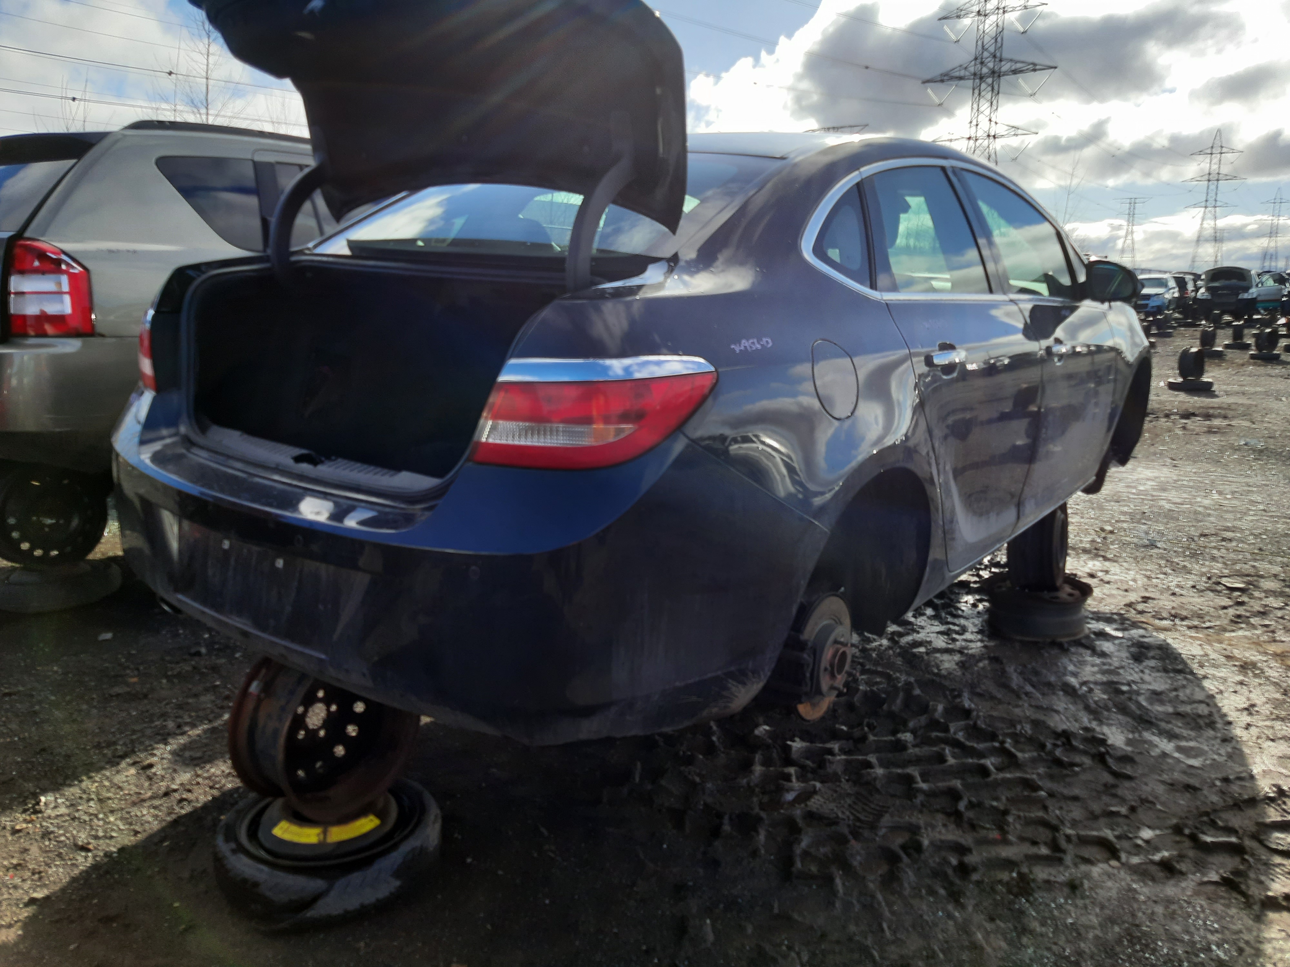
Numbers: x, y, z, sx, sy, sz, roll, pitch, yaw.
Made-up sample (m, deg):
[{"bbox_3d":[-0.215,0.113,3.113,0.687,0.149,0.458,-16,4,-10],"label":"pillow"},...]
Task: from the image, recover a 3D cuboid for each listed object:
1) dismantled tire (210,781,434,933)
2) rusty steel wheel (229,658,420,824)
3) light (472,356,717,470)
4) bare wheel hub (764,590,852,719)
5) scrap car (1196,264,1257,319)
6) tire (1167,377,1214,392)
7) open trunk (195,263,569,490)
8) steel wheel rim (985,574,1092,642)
[{"bbox_3d":[-0.813,0.940,2.506,0.555,0.120,0.555,0,11,0],"label":"dismantled tire"},{"bbox_3d":[-0.795,0.607,2.447,0.187,0.440,0.440,8,14,33],"label":"rusty steel wheel"},{"bbox_3d":[-0.084,-0.119,1.631,0.340,0.195,0.300,12,19,35],"label":"light"},{"bbox_3d":[0.428,0.430,2.362,0.150,0.295,0.310,12,19,35],"label":"bare wheel hub"},{"bbox_3d":[21.839,-7.221,36.168,1.820,1.650,4.600,8,14,33],"label":"scrap car"},{"bbox_3d":[8.150,-1.487,14.490,0.605,0.155,0.605,0,11,0],"label":"tire"},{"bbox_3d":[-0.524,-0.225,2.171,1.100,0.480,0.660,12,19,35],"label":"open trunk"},{"bbox_3d":[1.757,0.550,4.338,0.430,0.178,0.430,0,11,0],"label":"steel wheel rim"}]

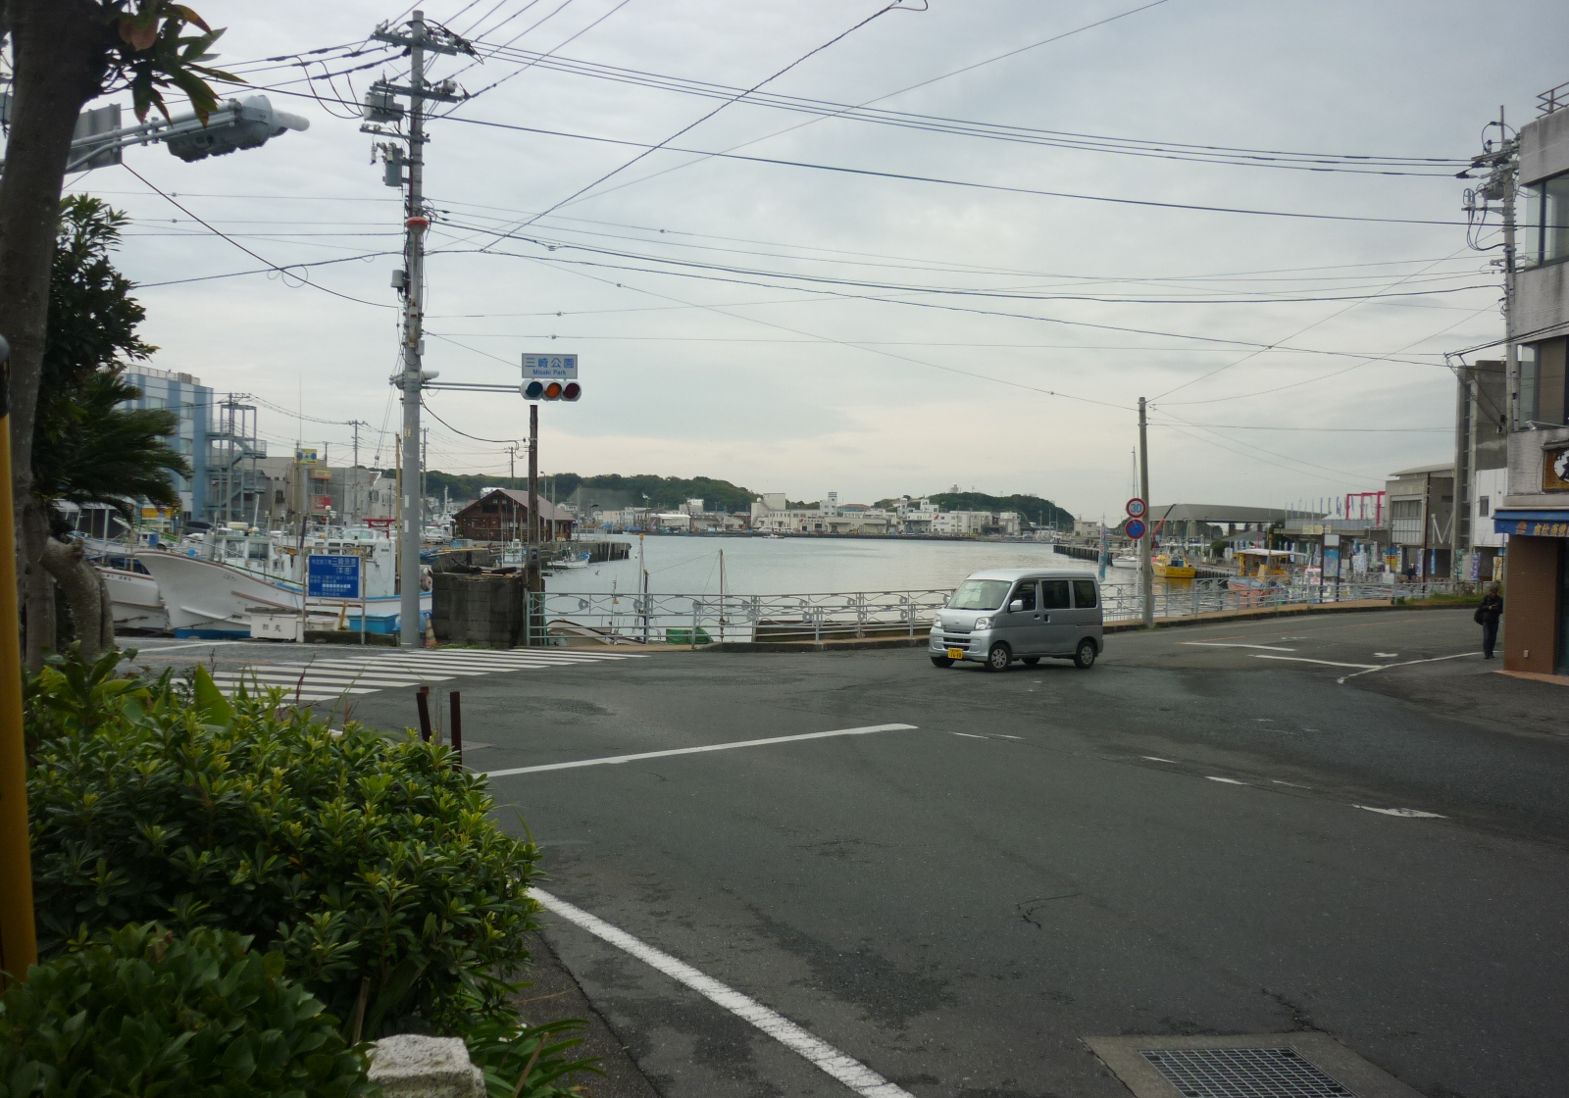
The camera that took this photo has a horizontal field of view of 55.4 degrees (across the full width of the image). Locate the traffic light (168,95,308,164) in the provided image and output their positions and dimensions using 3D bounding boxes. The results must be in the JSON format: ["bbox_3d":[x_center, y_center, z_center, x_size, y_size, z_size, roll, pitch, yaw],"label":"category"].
[{"bbox_3d":[-4.715,-3.618,12.900,1.250,0.450,0.480,2,2,35],"label":"traffic light"}]

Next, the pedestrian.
[{"bbox_3d":[15.291,1.579,32.382,0.580,1.664,0.420,2,1,25],"label":"pedestrian"}]

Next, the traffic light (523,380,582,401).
[{"bbox_3d":[-5.024,-3.415,32.300,1.250,0.450,0.400,1,1,-15],"label":"traffic light"}]

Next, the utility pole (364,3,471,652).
[{"bbox_3d":[-7.805,-4.659,31.800,2.000,13.454,1.000,0,2,-37],"label":"utility pole"}]

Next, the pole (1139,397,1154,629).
[{"bbox_3d":[10.765,-1.081,44.424,0.300,6.870,0.300,-2,1,0],"label":"pole"}]

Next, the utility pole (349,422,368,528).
[{"bbox_3d":[-41.929,-6.723,146.870,1.900,11.813,0.500,1,1,-6],"label":"utility pole"}]

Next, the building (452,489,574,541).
[{"bbox_3d":[-29.200,-3.600,162.500,10.000,5.300,11.000,1,1,7],"label":"building"}]

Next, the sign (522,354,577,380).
[{"bbox_3d":[-5.058,-3.954,32.400,1.220,0.550,0.060,1,1,-15],"label":"sign"}]

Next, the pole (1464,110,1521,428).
[{"bbox_3d":[19.189,-4.454,39.345,1.100,14.124,2.000,-1,2,-38],"label":"pole"}]

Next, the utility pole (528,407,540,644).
[{"bbox_3d":[-5.481,-0.519,32.743,0.240,5.205,0.240,0,1,0],"label":"utility pole"}]

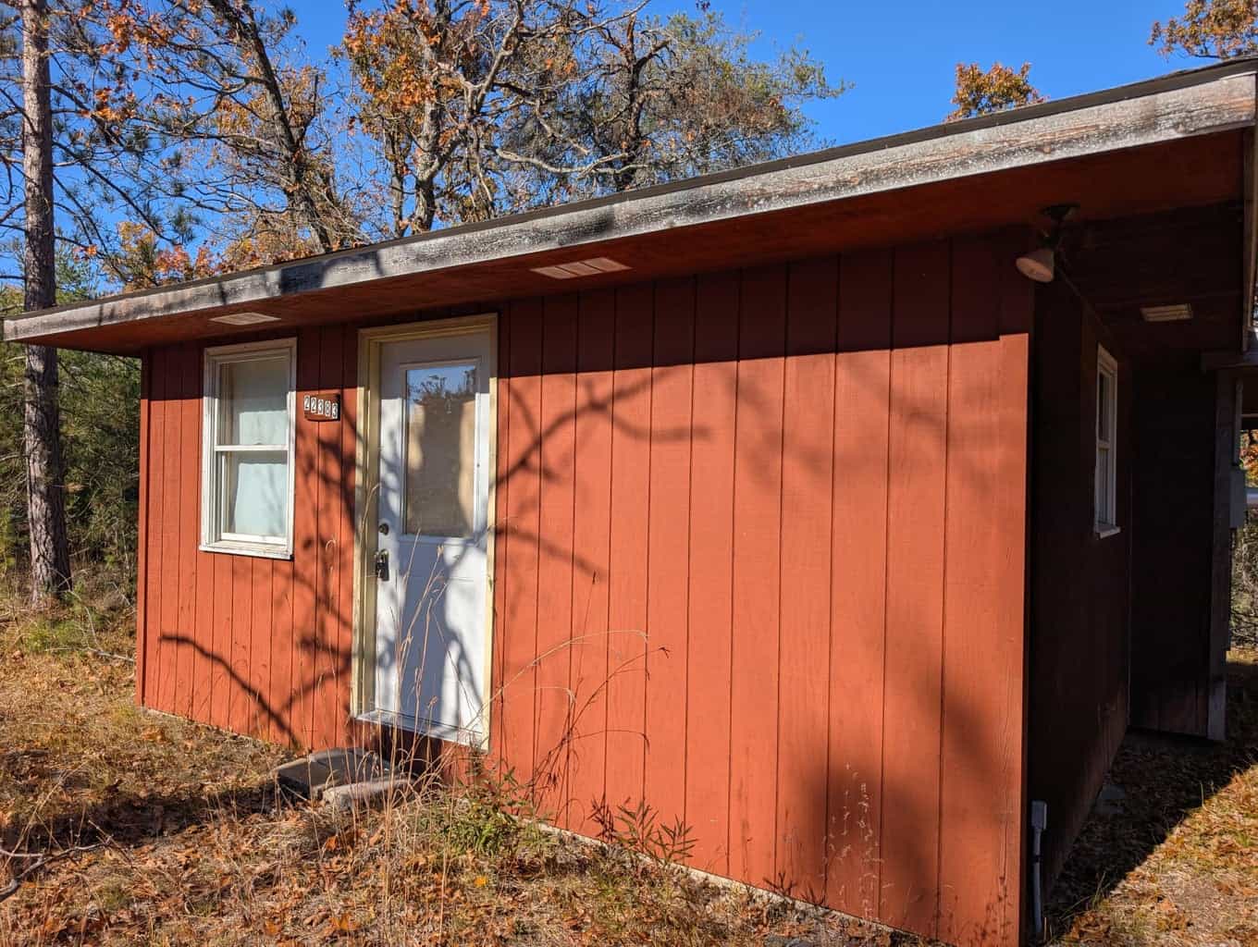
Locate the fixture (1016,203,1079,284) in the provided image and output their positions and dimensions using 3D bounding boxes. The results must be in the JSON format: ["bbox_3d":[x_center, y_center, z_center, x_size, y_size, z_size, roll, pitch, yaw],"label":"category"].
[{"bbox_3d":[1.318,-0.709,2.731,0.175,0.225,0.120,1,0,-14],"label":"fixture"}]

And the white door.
[{"bbox_3d":[-1.008,0.294,4.585,0.905,2.040,0.055,1,0,34],"label":"white door"}]

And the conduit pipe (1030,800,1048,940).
[{"bbox_3d":[1.394,1.339,2.970,0.047,0.460,0.055,1,0,34],"label":"conduit pipe"}]

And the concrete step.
[{"bbox_3d":[-1.501,1.534,4.446,0.390,0.100,0.450,1,0,34],"label":"concrete step"}]

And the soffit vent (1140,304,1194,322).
[{"bbox_3d":[2.655,-0.793,4.311,0.205,0.020,0.410,1,0,34],"label":"soffit vent"}]

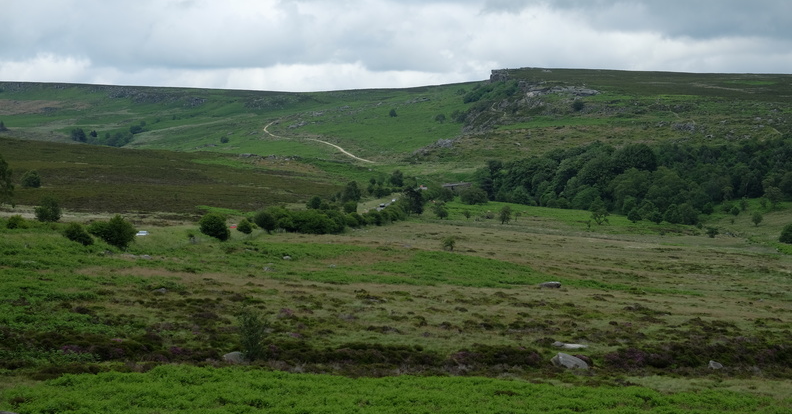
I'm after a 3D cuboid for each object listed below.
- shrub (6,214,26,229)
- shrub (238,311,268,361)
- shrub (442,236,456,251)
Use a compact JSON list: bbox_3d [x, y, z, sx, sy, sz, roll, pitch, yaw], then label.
[{"bbox_3d":[-70.667,2.700,340.000,3.724,2.979,3.538,0,2,0],"label":"shrub"},{"bbox_3d":[-5.931,5.390,76.000,1.249,2.081,1.186,0,2,0],"label":"shrub"},{"bbox_3d":[8.204,5.597,280.000,2.147,2.454,2.040,0,2,0],"label":"shrub"}]

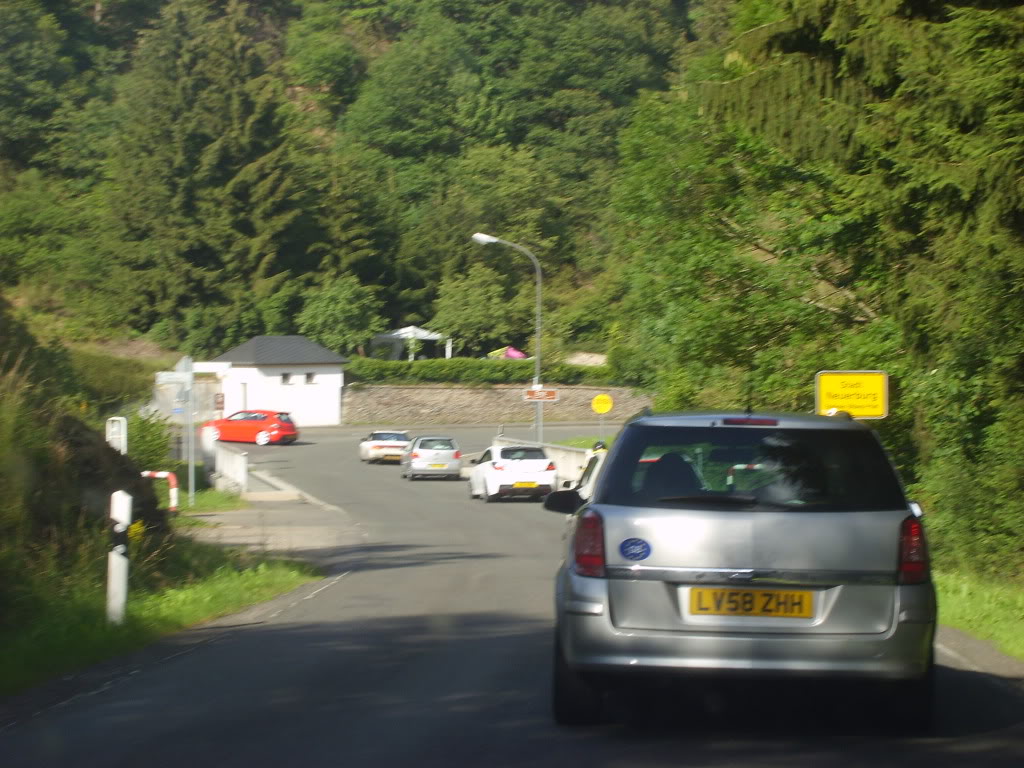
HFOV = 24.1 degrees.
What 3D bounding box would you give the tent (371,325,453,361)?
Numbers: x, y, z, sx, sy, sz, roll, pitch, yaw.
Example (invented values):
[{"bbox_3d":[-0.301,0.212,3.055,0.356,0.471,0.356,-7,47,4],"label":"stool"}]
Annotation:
[{"bbox_3d":[-5.731,-2.016,138.000,3.100,2.700,3.100,-1,0,-45],"label":"tent"}]

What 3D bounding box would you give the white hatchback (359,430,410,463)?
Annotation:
[{"bbox_3d":[-4.860,2.350,92.300,1.810,1.330,4.400,0,0,-9],"label":"white hatchback"}]

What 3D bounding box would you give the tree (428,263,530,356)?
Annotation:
[{"bbox_3d":[-1.885,-3.742,139.000,5.900,6.500,5.900,0,0,0],"label":"tree"}]

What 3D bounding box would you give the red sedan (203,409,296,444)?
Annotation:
[{"bbox_3d":[-11.840,1.990,107.800,4.330,1.460,1.800,0,0,25],"label":"red sedan"}]

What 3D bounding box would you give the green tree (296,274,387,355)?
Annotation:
[{"bbox_3d":[-9.962,-3.418,140.000,5.200,5.800,5.200,0,0,0],"label":"green tree"}]

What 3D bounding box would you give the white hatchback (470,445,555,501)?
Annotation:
[{"bbox_3d":[0.000,2.340,64.000,1.810,1.440,4.250,0,0,-10],"label":"white hatchback"}]

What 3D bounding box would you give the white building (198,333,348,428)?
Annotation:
[{"bbox_3d":[-12.690,-0.130,132.000,3.800,5.100,7.400,0,0,40],"label":"white building"}]

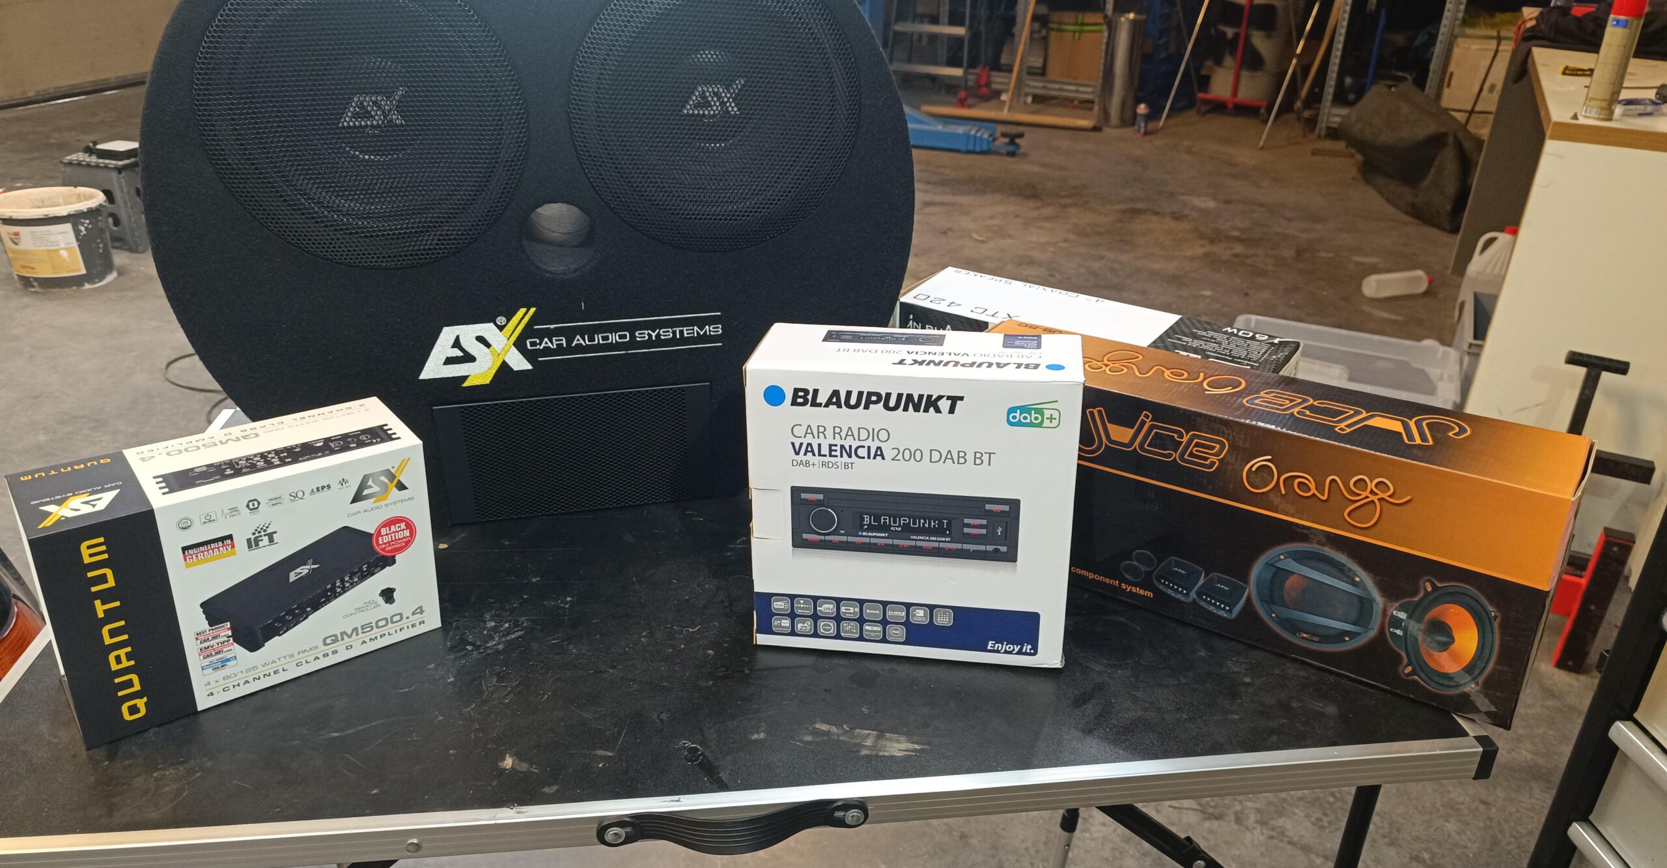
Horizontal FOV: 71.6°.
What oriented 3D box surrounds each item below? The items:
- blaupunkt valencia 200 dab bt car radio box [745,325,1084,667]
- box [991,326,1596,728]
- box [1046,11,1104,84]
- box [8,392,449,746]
[{"bbox_3d":[0.059,0.042,0.824,0.218,0.212,0.095,3,24,9],"label":"blaupunkt valencia 200 dab bt car radio box"},{"bbox_3d":[0.292,0.047,0.860,0.424,0.170,0.092,16,31,34],"label":"box"},{"bbox_3d":[1.283,-2.034,6.149,0.290,0.290,0.420,6,27,11],"label":"box"},{"bbox_3d":[-0.401,0.085,0.786,0.228,0.152,0.089,-17,33,-36],"label":"box"}]

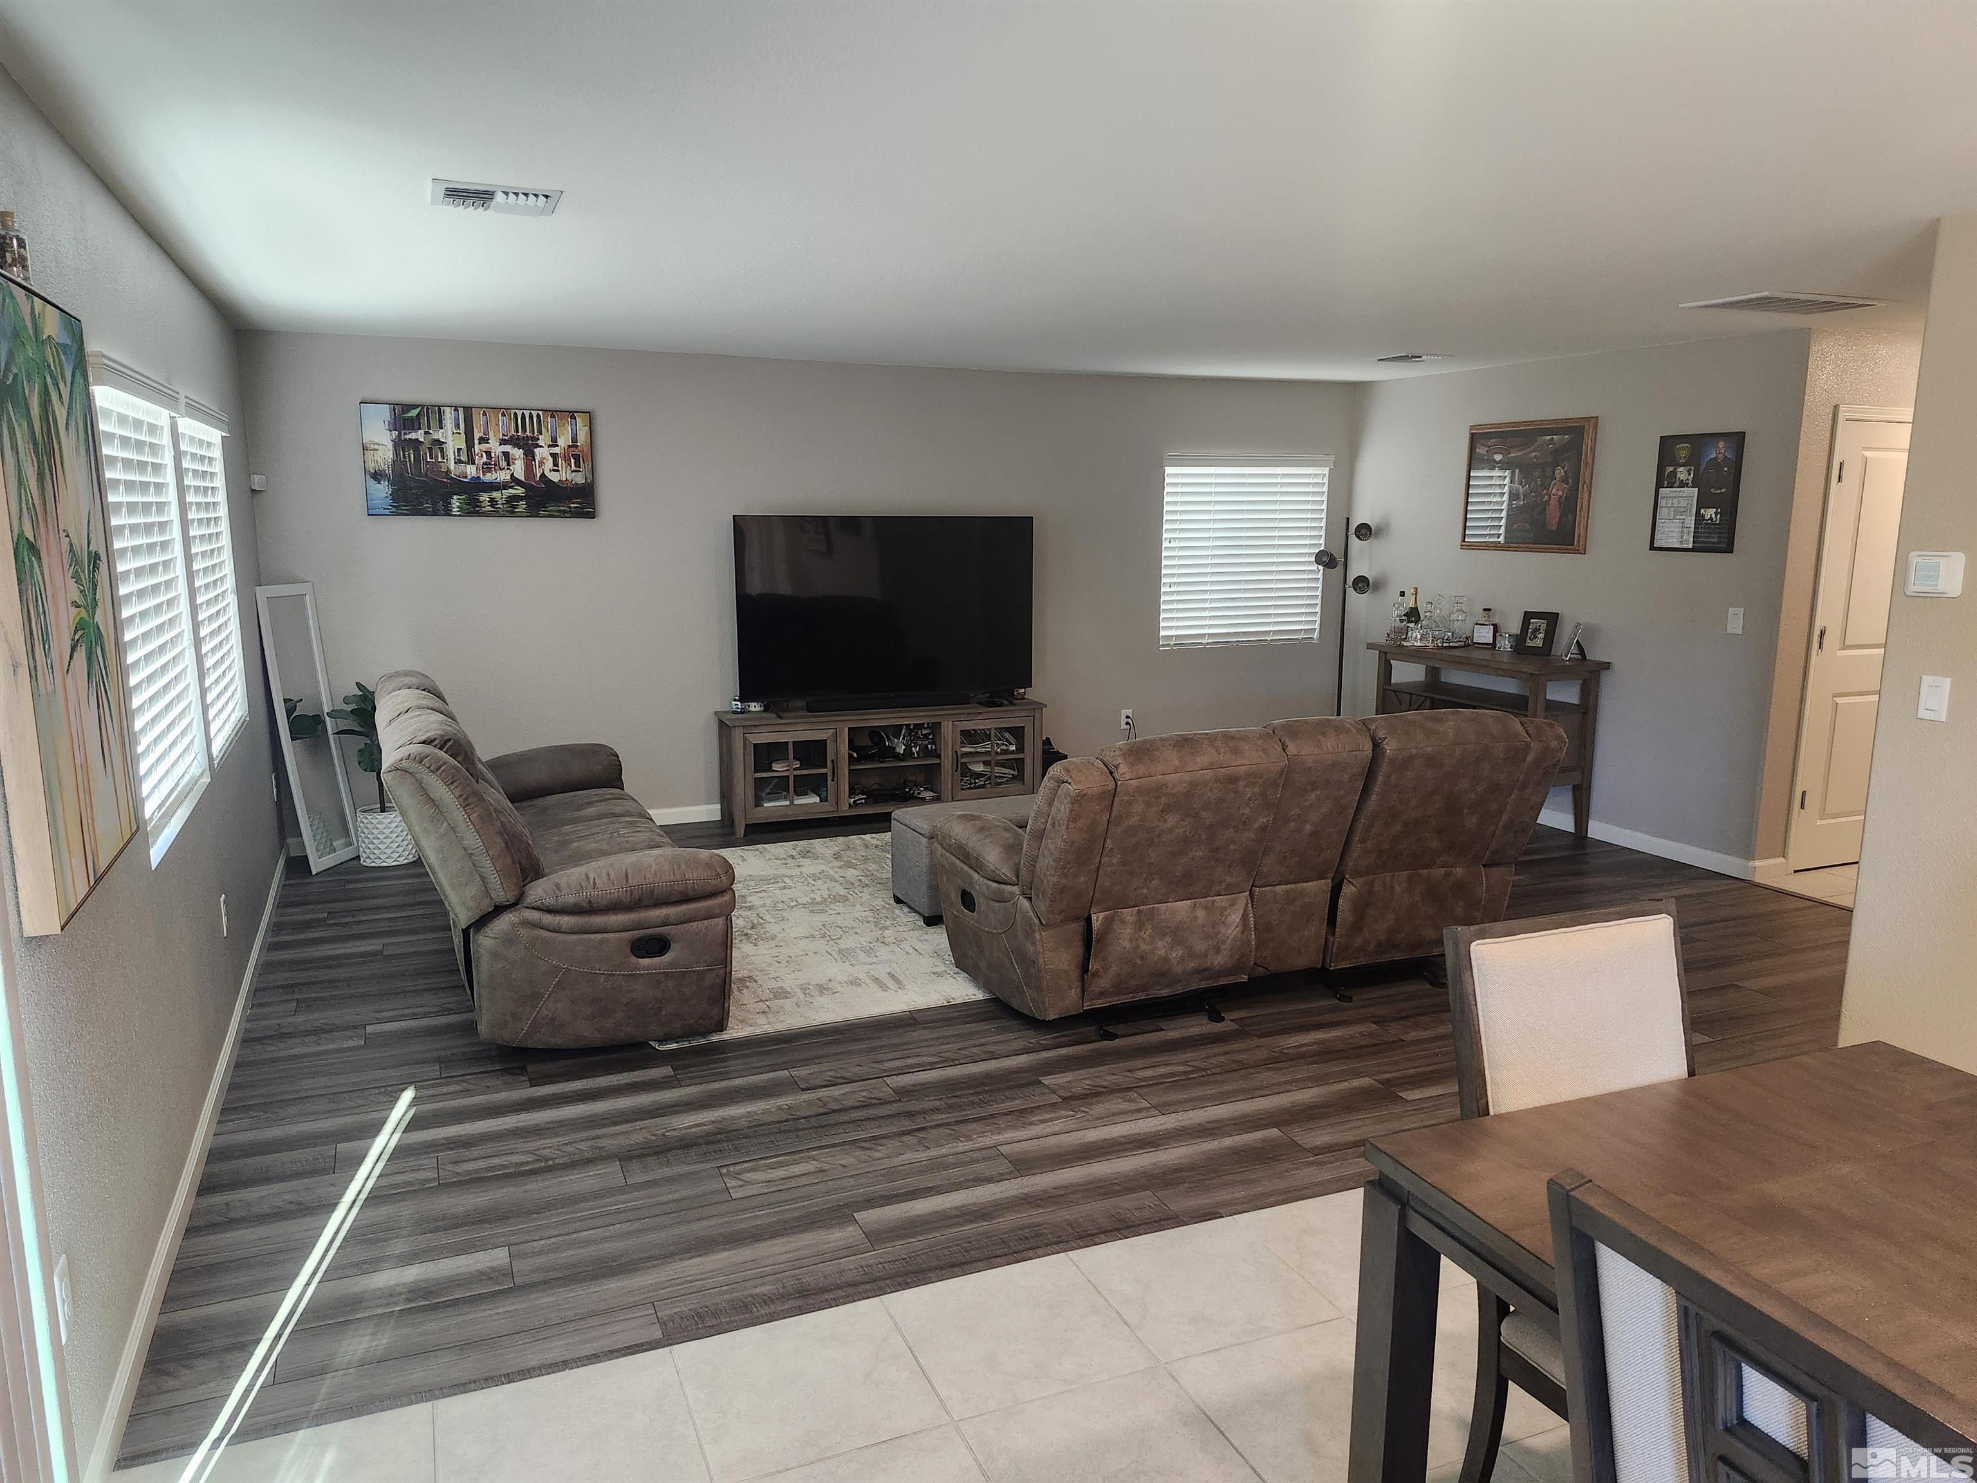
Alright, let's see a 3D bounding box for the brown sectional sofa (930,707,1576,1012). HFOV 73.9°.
[{"bbox_3d":[0.960,0.351,4.782,2.130,0.970,0.970,-4,11,-24],"label":"brown sectional sofa"}]

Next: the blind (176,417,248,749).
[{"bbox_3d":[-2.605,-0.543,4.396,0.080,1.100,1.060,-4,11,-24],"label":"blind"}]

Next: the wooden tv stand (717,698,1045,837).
[{"bbox_3d":[-0.548,0.117,7.070,1.751,0.574,0.412,-4,11,-23],"label":"wooden tv stand"}]

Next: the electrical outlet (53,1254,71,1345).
[{"bbox_3d":[-1.435,0.863,2.045,0.006,0.116,0.072,-4,11,-23],"label":"electrical outlet"}]

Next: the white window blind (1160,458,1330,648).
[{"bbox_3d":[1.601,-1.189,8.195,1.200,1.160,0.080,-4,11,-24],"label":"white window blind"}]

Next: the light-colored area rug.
[{"bbox_3d":[-0.100,0.654,5.679,3.050,0.012,2.349,-4,11,-23],"label":"light-colored area rug"}]

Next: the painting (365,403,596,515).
[{"bbox_3d":[-2.435,-1.342,6.328,1.030,0.523,0.035,-4,11,-24],"label":"painting"}]

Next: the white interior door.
[{"bbox_3d":[4.094,-0.459,6.106,0.860,2.100,0.070,-4,11,-24],"label":"white interior door"}]

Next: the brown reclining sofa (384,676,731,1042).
[{"bbox_3d":[-1.668,0.306,4.817,0.966,0.970,2.143,-4,11,-23],"label":"brown reclining sofa"}]

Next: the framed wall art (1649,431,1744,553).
[{"bbox_3d":[3.263,-1.147,6.070,0.025,0.551,0.460,-4,11,-23],"label":"framed wall art"}]

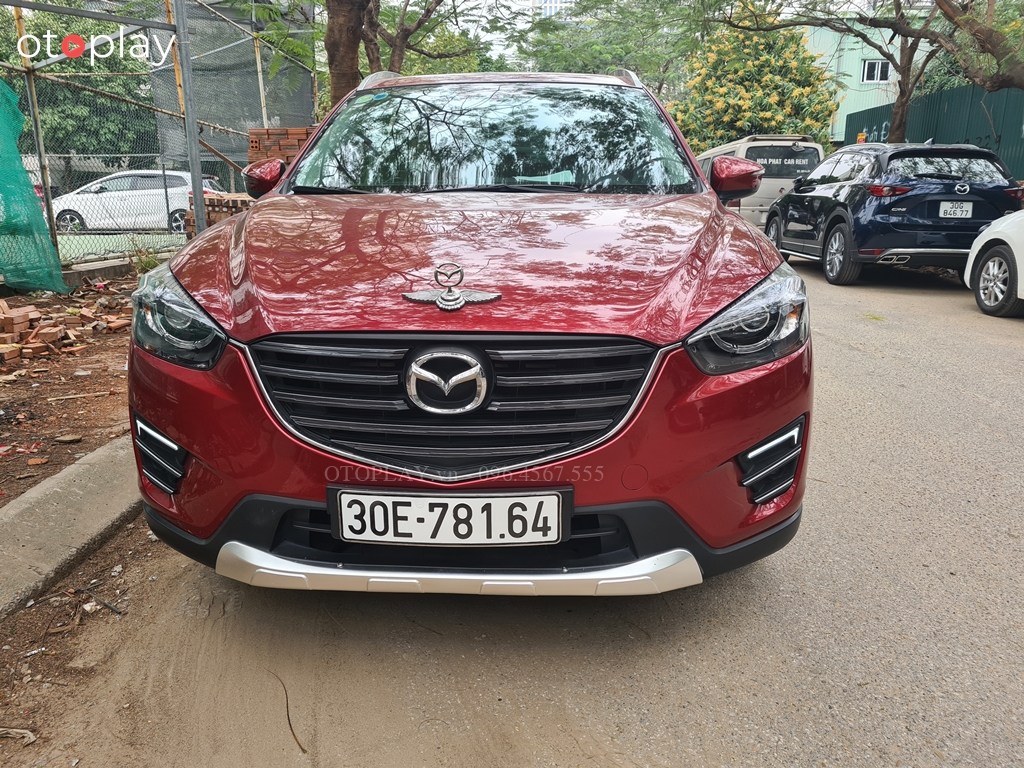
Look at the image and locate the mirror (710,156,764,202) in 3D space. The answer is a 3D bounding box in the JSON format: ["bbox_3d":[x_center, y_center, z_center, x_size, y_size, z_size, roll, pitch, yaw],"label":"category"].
[{"bbox_3d":[0.874,-0.798,3.019,0.225,0.185,0.160,0,15,3],"label":"mirror"}]

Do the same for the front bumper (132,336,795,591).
[{"bbox_3d":[-0.119,0.147,1.840,1.790,0.630,0.510,1,15,3],"label":"front bumper"}]

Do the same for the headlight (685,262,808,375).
[{"bbox_3d":[0.548,-0.159,1.844,0.330,0.225,0.370,0,15,3],"label":"headlight"}]

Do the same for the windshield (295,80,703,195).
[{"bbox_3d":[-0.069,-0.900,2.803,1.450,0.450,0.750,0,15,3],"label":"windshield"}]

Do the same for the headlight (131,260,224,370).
[{"bbox_3d":[-0.790,-0.169,1.911,0.330,0.225,0.370,0,15,3],"label":"headlight"}]

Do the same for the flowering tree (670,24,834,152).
[{"bbox_3d":[5.713,-6.347,19.015,4.400,4.800,4.200,0,15,0],"label":"flowering tree"}]

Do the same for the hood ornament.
[{"bbox_3d":[-0.126,-0.221,1.728,0.226,0.100,0.085,0,15,3],"label":"hood ornament"}]

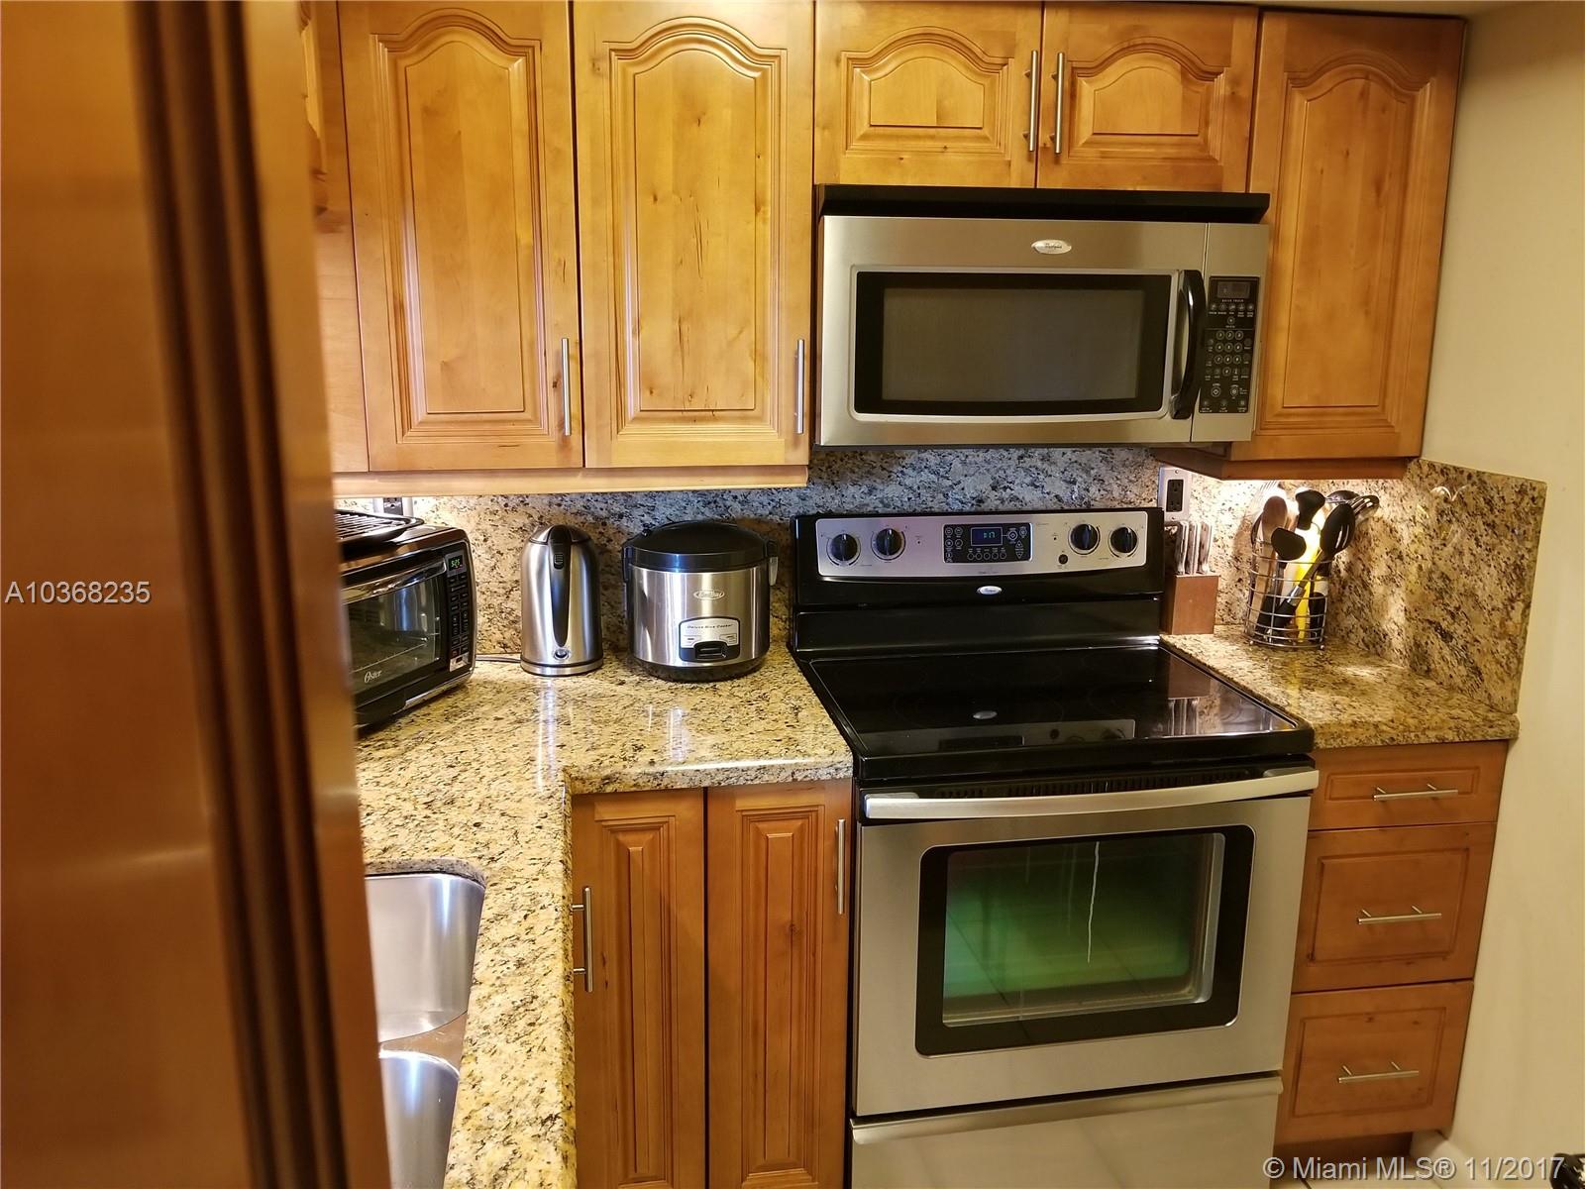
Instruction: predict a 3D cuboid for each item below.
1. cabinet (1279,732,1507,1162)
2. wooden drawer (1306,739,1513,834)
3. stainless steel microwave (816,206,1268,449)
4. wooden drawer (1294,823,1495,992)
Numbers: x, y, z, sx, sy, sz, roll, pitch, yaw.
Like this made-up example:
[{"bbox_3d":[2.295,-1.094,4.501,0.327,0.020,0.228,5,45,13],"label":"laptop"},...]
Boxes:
[{"bbox_3d":[0.996,0.563,2.392,0.382,0.761,0.615,-2,12,-9],"label":"cabinet"},{"bbox_3d":[1.004,0.275,2.281,0.377,0.147,0.520,-2,12,-9],"label":"wooden drawer"},{"bbox_3d":[0.393,-0.491,2.163,0.758,0.398,0.420,-2,12,-9],"label":"stainless steel microwave"},{"bbox_3d":[1.003,0.496,2.329,0.377,0.302,0.520,-2,12,-9],"label":"wooden drawer"}]

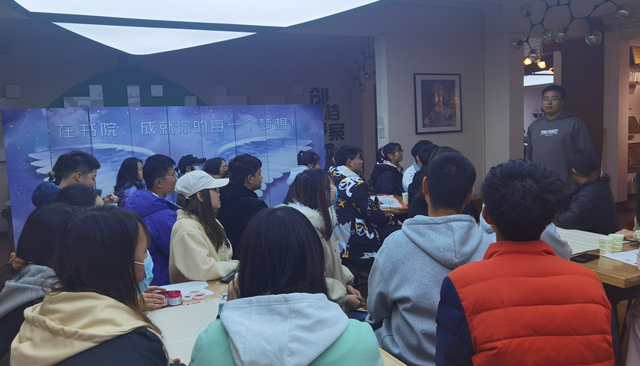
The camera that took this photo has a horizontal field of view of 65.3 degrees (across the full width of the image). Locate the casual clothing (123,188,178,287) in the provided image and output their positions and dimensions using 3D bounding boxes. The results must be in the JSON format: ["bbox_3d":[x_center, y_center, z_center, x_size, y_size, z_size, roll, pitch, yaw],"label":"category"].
[{"bbox_3d":[-0.943,0.369,2.950,0.430,0.670,0.500,-4,5,-22],"label":"casual clothing"}]

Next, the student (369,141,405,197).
[{"bbox_3d":[0.796,0.227,5.333,0.650,1.250,0.480,-2,5,8],"label":"student"}]

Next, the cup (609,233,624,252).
[{"bbox_3d":[1.497,0.300,2.520,0.076,0.083,0.076,-2,5,0],"label":"cup"}]

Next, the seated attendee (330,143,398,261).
[{"bbox_3d":[0.393,0.371,3.819,0.680,1.290,0.500,-3,5,-12],"label":"seated attendee"}]

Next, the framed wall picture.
[{"bbox_3d":[1.424,-0.952,6.000,0.660,0.710,0.030,-4,5,-22],"label":"framed wall picture"}]

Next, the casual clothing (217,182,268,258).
[{"bbox_3d":[-0.478,0.311,3.200,0.420,0.640,0.500,-4,5,-23],"label":"casual clothing"}]

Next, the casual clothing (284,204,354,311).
[{"bbox_3d":[-0.018,0.386,2.550,0.420,0.600,0.450,-4,5,-23],"label":"casual clothing"}]

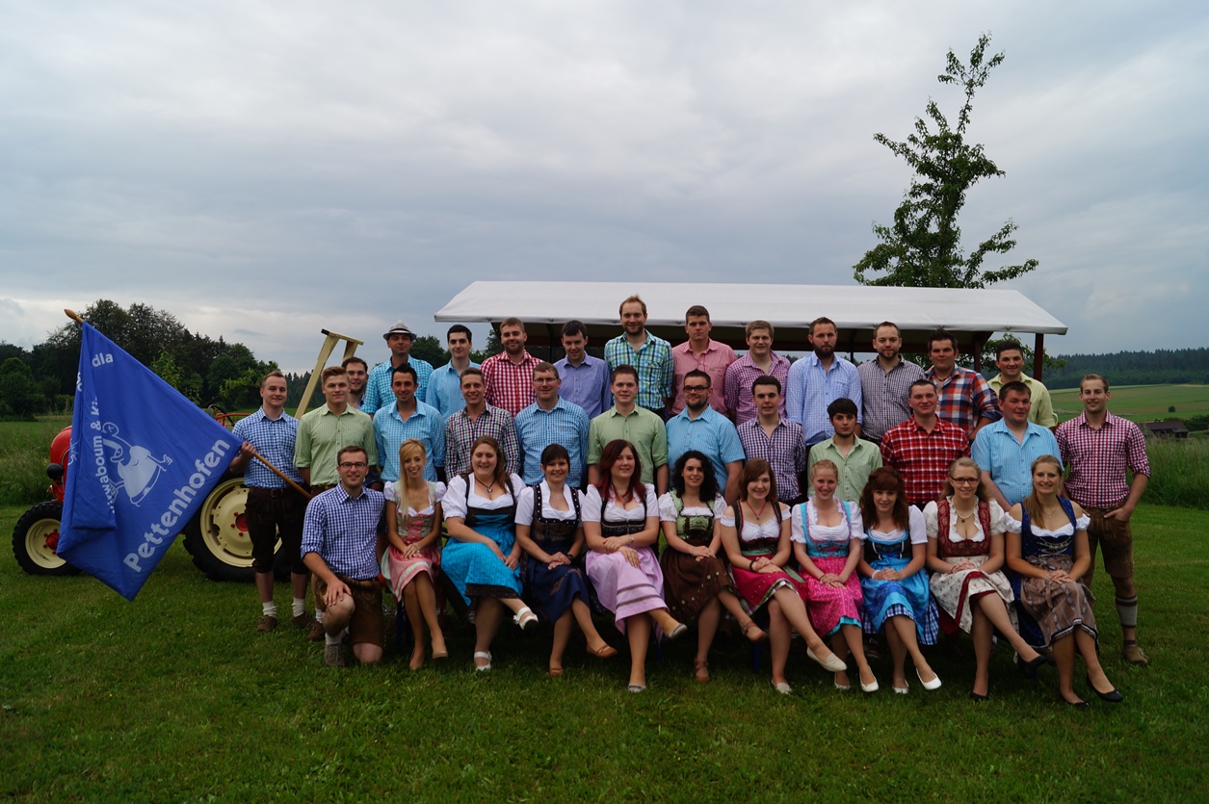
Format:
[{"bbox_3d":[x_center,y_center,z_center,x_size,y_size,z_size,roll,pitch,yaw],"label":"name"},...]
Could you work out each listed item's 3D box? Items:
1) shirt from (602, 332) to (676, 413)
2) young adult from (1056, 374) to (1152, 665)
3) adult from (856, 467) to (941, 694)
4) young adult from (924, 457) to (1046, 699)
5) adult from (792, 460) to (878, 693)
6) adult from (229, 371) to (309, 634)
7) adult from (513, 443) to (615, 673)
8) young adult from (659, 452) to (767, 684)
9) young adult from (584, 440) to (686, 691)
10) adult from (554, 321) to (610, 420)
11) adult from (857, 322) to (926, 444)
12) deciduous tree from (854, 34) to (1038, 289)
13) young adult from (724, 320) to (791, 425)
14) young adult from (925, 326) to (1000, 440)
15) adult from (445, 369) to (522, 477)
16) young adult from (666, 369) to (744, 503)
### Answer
[{"bbox_3d":[0.247,-0.222,6.554,0.530,0.600,0.300,1,1,7],"label":"shirt"},{"bbox_3d":[3.145,0.730,5.680,0.570,1.810,0.370,1,1,21],"label":"young adult"},{"bbox_3d":[1.719,0.991,5.300,0.500,1.186,0.800,1,1,9],"label":"adult"},{"bbox_3d":[2.120,0.970,5.100,0.540,1.300,0.780,1,1,7],"label":"young adult"},{"bbox_3d":[1.343,0.966,5.330,0.500,1.213,0.800,1,1,4],"label":"adult"},{"bbox_3d":[-2.340,0.690,6.330,0.550,1.820,0.370,0,1,-13],"label":"adult"},{"bbox_3d":[-0.239,0.926,5.620,0.580,1.319,0.780,1,0,-6],"label":"adult"},{"bbox_3d":[0.622,0.937,5.420,0.570,1.262,0.820,1,1,-6],"label":"young adult"},{"bbox_3d":[0.182,0.914,5.360,0.580,1.365,0.820,1,0,-3],"label":"young adult"},{"bbox_3d":[-0.167,0.282,6.530,0.500,1.739,0.320,1,0,2],"label":"adult"},{"bbox_3d":[1.958,0.345,6.180,0.510,1.780,0.340,1,1,14],"label":"adult"},{"bbox_3d":[5.285,-2.060,14.047,3.200,7.280,3.200,1,1,0],"label":"deciduous tree"},{"bbox_3d":[1.068,0.319,6.280,0.500,1.760,0.340,1,1,6],"label":"young adult"},{"bbox_3d":[2.494,0.345,6.361,0.560,1.730,0.360,1,1,18],"label":"young adult"},{"bbox_3d":[-0.830,0.670,6.150,0.520,1.810,0.340,1,1,0],"label":"adult"},{"bbox_3d":[0.667,0.687,6.142,0.550,1.830,0.360,1,1,17],"label":"young adult"}]

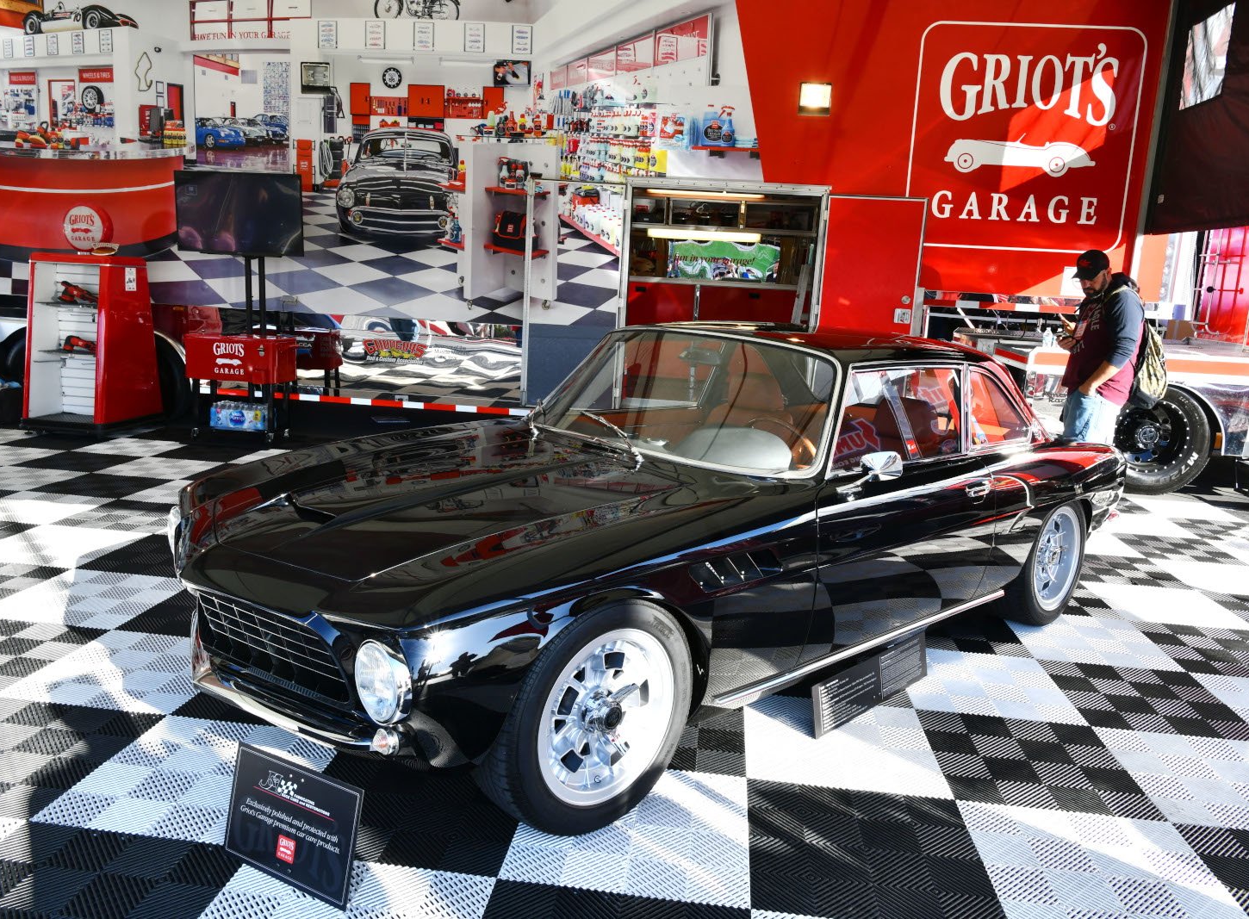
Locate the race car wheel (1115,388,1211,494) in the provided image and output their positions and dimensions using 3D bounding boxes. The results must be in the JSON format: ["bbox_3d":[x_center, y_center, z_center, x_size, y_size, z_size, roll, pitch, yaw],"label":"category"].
[{"bbox_3d":[4.340,-0.180,7.647,0.870,0.870,0.260,4,11,5],"label":"race car wheel"}]

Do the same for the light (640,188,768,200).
[{"bbox_3d":[0.808,-2.722,9.450,1.220,0.070,0.120,4,11,5],"label":"light"}]

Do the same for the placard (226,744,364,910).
[{"bbox_3d":[-0.780,0.853,2.171,0.410,0.275,0.025,9,1,28],"label":"placard"}]

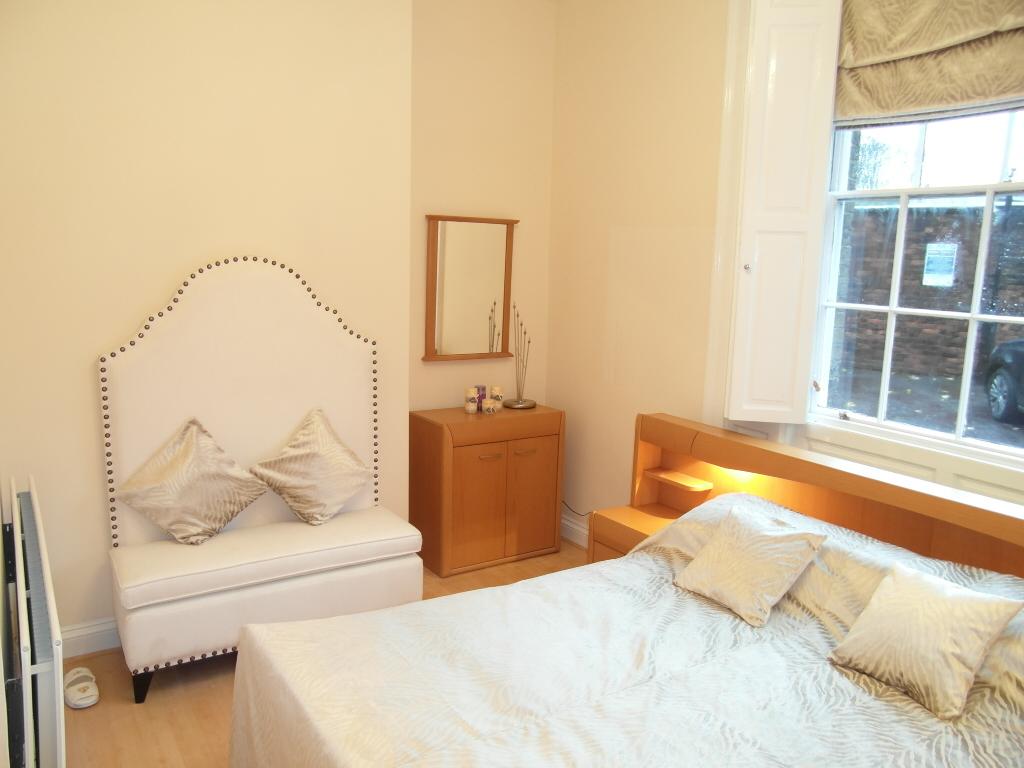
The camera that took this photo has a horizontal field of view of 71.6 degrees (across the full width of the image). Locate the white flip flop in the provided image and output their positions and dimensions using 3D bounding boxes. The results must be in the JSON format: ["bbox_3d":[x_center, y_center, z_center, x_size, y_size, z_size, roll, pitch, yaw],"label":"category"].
[{"bbox_3d":[-1.578,1.091,2.597,0.108,0.074,0.231,-6,12,-40],"label":"white flip flop"}]

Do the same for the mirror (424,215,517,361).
[{"bbox_3d":[-0.216,-0.516,3.890,0.596,0.765,0.043,-4,11,-32],"label":"mirror"}]

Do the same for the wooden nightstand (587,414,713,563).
[{"bbox_3d":[0.636,0.632,3.220,0.422,0.913,0.398,-4,11,-32],"label":"wooden nightstand"}]

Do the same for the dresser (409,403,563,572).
[{"bbox_3d":[-0.135,0.549,3.924,0.765,0.803,0.376,-4,11,-32],"label":"dresser"}]

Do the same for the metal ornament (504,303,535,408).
[{"bbox_3d":[0.059,-0.159,4.027,0.186,0.578,0.186,2,9,0],"label":"metal ornament"}]

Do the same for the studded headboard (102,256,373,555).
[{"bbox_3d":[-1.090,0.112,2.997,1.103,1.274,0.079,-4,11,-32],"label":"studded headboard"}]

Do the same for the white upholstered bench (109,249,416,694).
[{"bbox_3d":[-0.975,0.296,2.884,1.155,1.586,0.446,-4,11,-32],"label":"white upholstered bench"}]

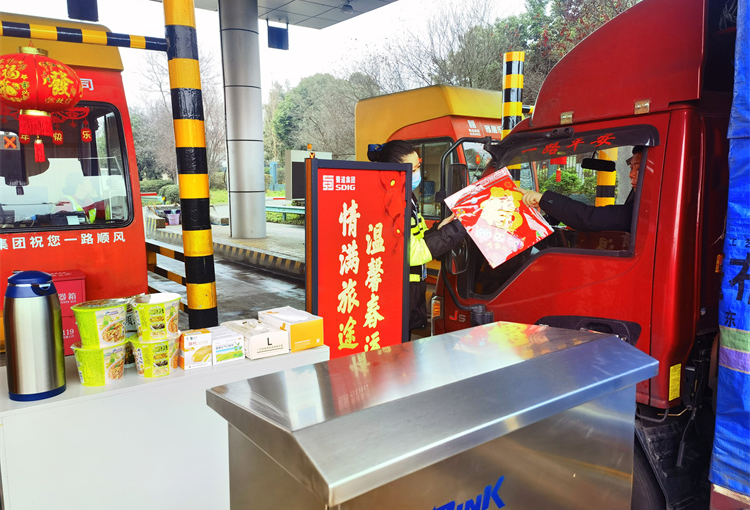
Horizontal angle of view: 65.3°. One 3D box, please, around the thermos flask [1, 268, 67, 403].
[{"bbox_3d":[-0.921,0.206,1.555,0.165,0.325,0.134,2,9,22],"label":"thermos flask"}]

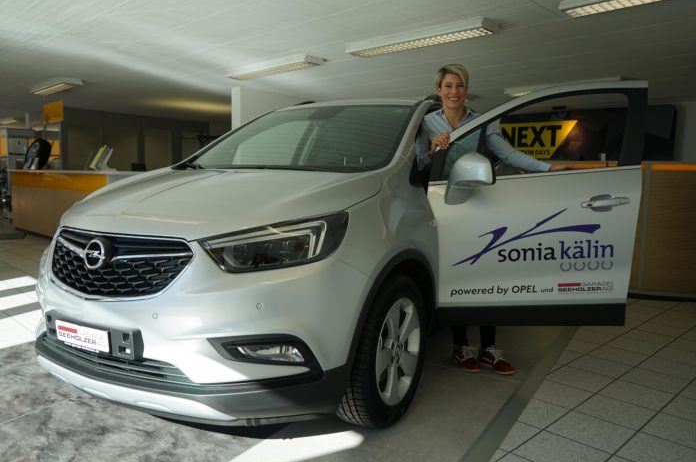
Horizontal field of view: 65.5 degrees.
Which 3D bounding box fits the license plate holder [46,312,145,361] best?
[{"bbox_3d":[-0.953,0.380,2.019,0.510,0.110,0.060,4,6,30],"label":"license plate holder"}]

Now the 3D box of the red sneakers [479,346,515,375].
[{"bbox_3d":[0.864,0.750,3.160,0.098,0.105,0.265,-2,7,-33],"label":"red sneakers"}]

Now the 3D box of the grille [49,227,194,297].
[{"bbox_3d":[-0.919,0.134,2.048,0.820,0.265,0.130,4,6,30],"label":"grille"}]

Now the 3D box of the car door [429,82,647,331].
[{"bbox_3d":[0.941,-0.132,2.788,1.080,1.245,0.200,1,6,-3],"label":"car door"}]

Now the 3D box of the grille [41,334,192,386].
[{"bbox_3d":[-0.936,0.462,2.060,0.900,0.115,0.120,4,6,30],"label":"grille"}]

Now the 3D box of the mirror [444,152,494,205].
[{"bbox_3d":[0.576,-0.252,2.575,0.190,0.235,0.230,1,6,-3],"label":"mirror"}]

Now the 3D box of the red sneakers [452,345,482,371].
[{"bbox_3d":[0.699,0.743,3.205,0.098,0.105,0.265,-1,6,-18],"label":"red sneakers"}]

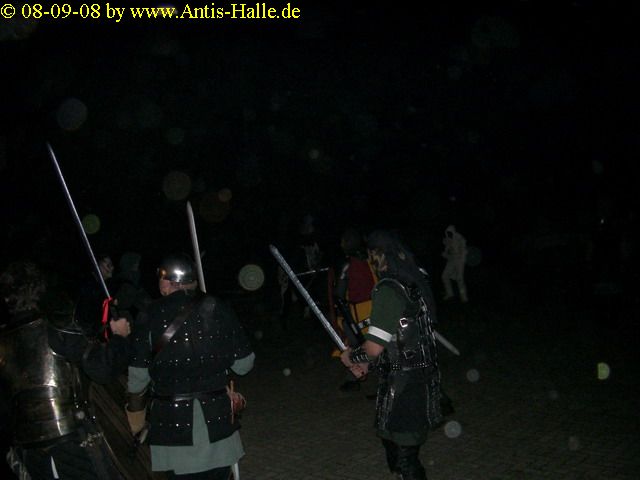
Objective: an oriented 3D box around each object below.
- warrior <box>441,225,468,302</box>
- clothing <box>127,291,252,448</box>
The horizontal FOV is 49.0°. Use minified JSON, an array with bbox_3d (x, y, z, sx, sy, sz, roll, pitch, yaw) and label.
[{"bbox_3d":[2.997,0.522,15.600,0.580,1.720,0.500,1,3,37],"label":"warrior"},{"bbox_3d":[-0.704,0.704,3.850,0.650,0.860,0.420,-2,2,-16],"label":"clothing"}]

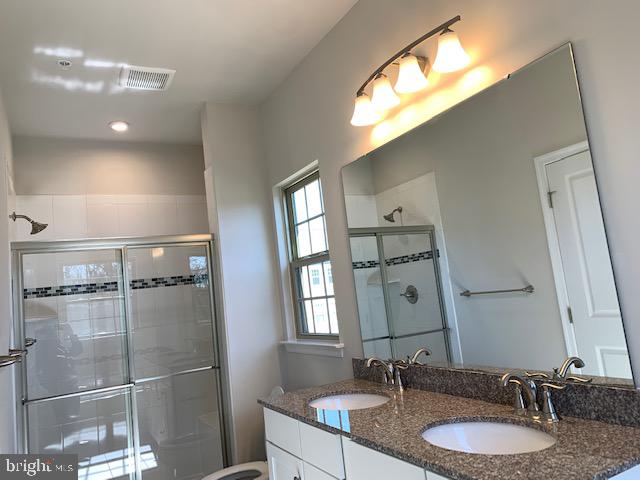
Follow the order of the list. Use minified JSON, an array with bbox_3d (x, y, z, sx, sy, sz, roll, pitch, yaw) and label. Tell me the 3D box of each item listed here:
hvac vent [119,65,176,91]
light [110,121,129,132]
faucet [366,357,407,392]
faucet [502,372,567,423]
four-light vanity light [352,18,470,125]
[{"bbox_3d":[-1.040,-0.976,2.873,0.277,0.027,0.280,-3,-7,-29],"label":"hvac vent"},{"bbox_3d":[-1.496,-0.844,3.581,0.153,0.025,0.153,-3,-7,-29],"label":"light"},{"bbox_3d":[0.280,0.596,2.157,0.153,0.149,0.221,-3,-7,-29],"label":"faucet"},{"bbox_3d":[0.634,0.479,1.492,0.156,0.149,0.221,-3,-7,-29],"label":"faucet"},{"bbox_3d":[0.335,-0.654,1.952,0.205,0.162,0.686,-3,-7,-29],"label":"four-light vanity light"}]

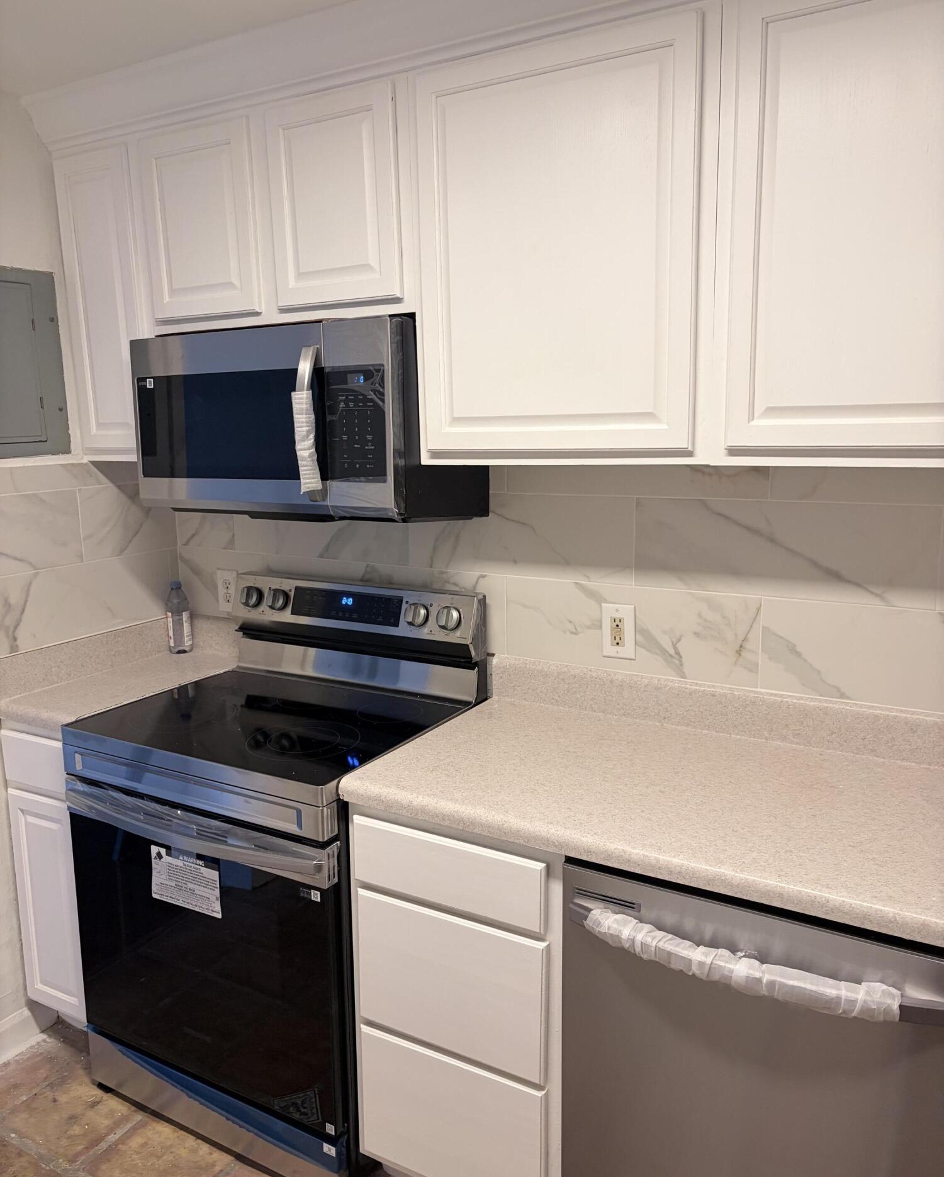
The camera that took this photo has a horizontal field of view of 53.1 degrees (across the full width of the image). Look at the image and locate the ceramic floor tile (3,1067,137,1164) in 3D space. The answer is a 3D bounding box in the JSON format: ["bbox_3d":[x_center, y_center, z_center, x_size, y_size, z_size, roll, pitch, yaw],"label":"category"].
[{"bbox_3d":[-0.935,1.259,2.297,0.290,0.014,0.290,5,12,30],"label":"ceramic floor tile"}]

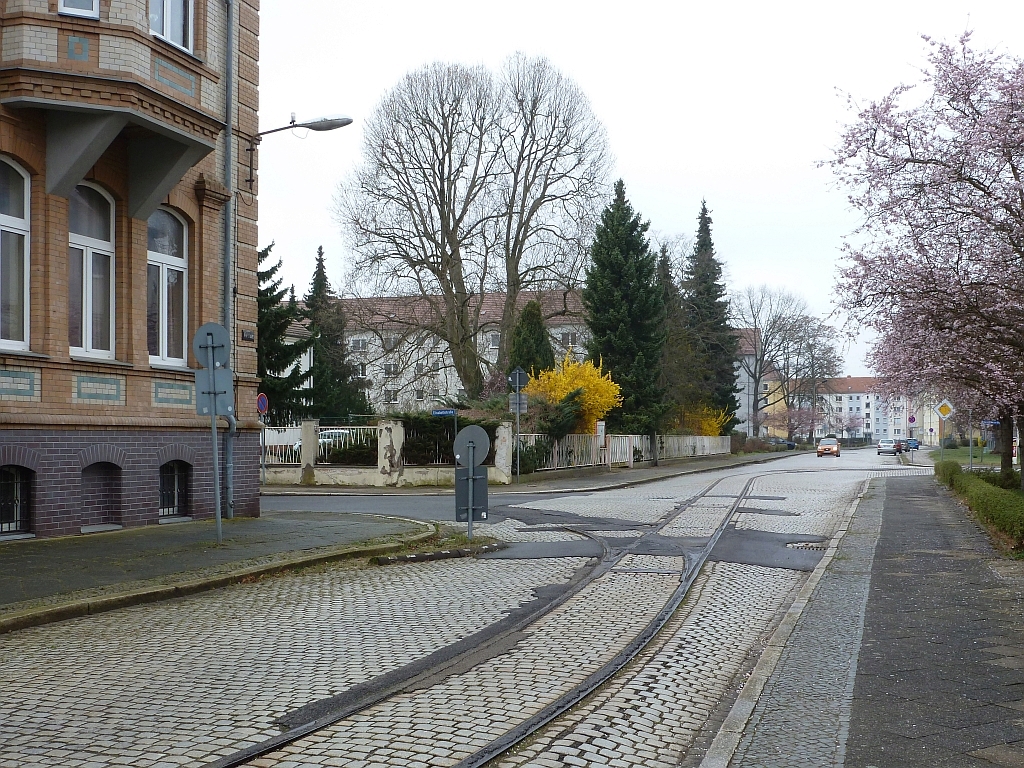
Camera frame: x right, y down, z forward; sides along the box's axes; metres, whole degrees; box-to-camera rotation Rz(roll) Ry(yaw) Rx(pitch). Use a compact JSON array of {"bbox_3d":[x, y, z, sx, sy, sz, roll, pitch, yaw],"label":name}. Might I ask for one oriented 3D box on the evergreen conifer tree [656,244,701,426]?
[{"bbox_3d":[10.928,-2.264,66.226,3.730,14.540,3.730,0,-3,0],"label":"evergreen conifer tree"}]

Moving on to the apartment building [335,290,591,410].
[{"bbox_3d":[-5.458,-1.167,107.828,33.800,17.400,11.000,-1,-3,16],"label":"apartment building"}]

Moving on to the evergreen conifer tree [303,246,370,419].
[{"bbox_3d":[-8.586,-1.351,46.145,3.780,10.390,3.780,0,-3,0],"label":"evergreen conifer tree"}]

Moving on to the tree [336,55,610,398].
[{"bbox_3d":[-2.161,-7.305,55.488,15.410,23.320,14.500,0,-3,0],"label":"tree"}]

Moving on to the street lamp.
[{"bbox_3d":[-3.429,-3.806,16.032,1.800,1.240,0.300,-1,-3,12],"label":"street lamp"}]

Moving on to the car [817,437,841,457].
[{"bbox_3d":[23.781,4.739,73.350,1.600,1.480,3.500,-1,-3,22],"label":"car"}]

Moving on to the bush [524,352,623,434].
[{"bbox_3d":[2.554,1.062,40.503,4.070,4.750,3.600,-1,-3,14],"label":"bush"}]

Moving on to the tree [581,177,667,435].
[{"bbox_3d":[5.680,-3.148,49.249,4.240,14.430,4.240,0,-3,0],"label":"tree"}]

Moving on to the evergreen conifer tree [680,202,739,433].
[{"bbox_3d":[15.495,-4.377,76.358,4.620,19.870,4.620,0,-3,0],"label":"evergreen conifer tree"}]

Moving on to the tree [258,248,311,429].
[{"bbox_3d":[-10.156,-1.677,39.152,4.300,10.270,4.300,0,-3,0],"label":"tree"}]

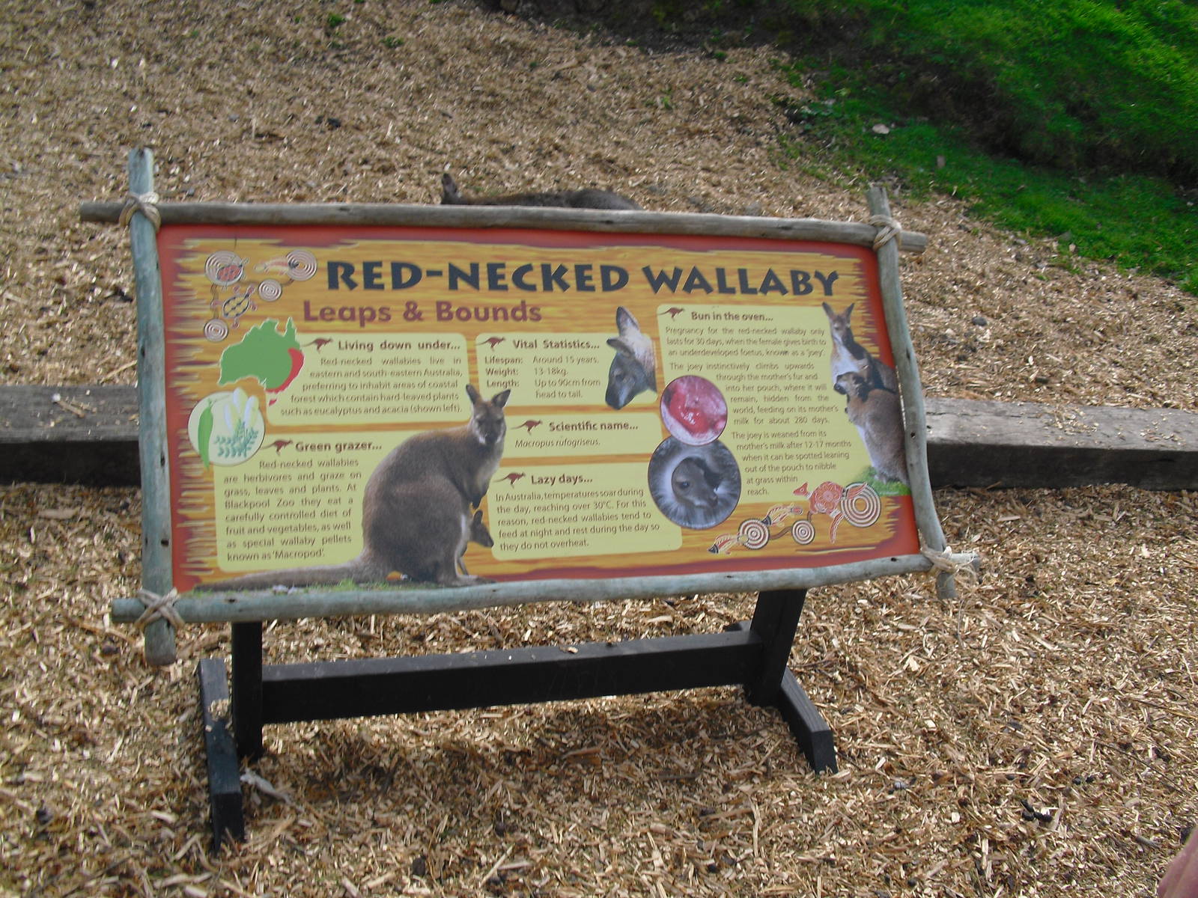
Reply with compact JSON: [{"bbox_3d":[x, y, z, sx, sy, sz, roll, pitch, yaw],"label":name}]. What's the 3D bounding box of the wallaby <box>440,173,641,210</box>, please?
[{"bbox_3d":[-0.137,-0.778,4.100,0.820,0.300,0.320,1,29,-16],"label":"wallaby"}]

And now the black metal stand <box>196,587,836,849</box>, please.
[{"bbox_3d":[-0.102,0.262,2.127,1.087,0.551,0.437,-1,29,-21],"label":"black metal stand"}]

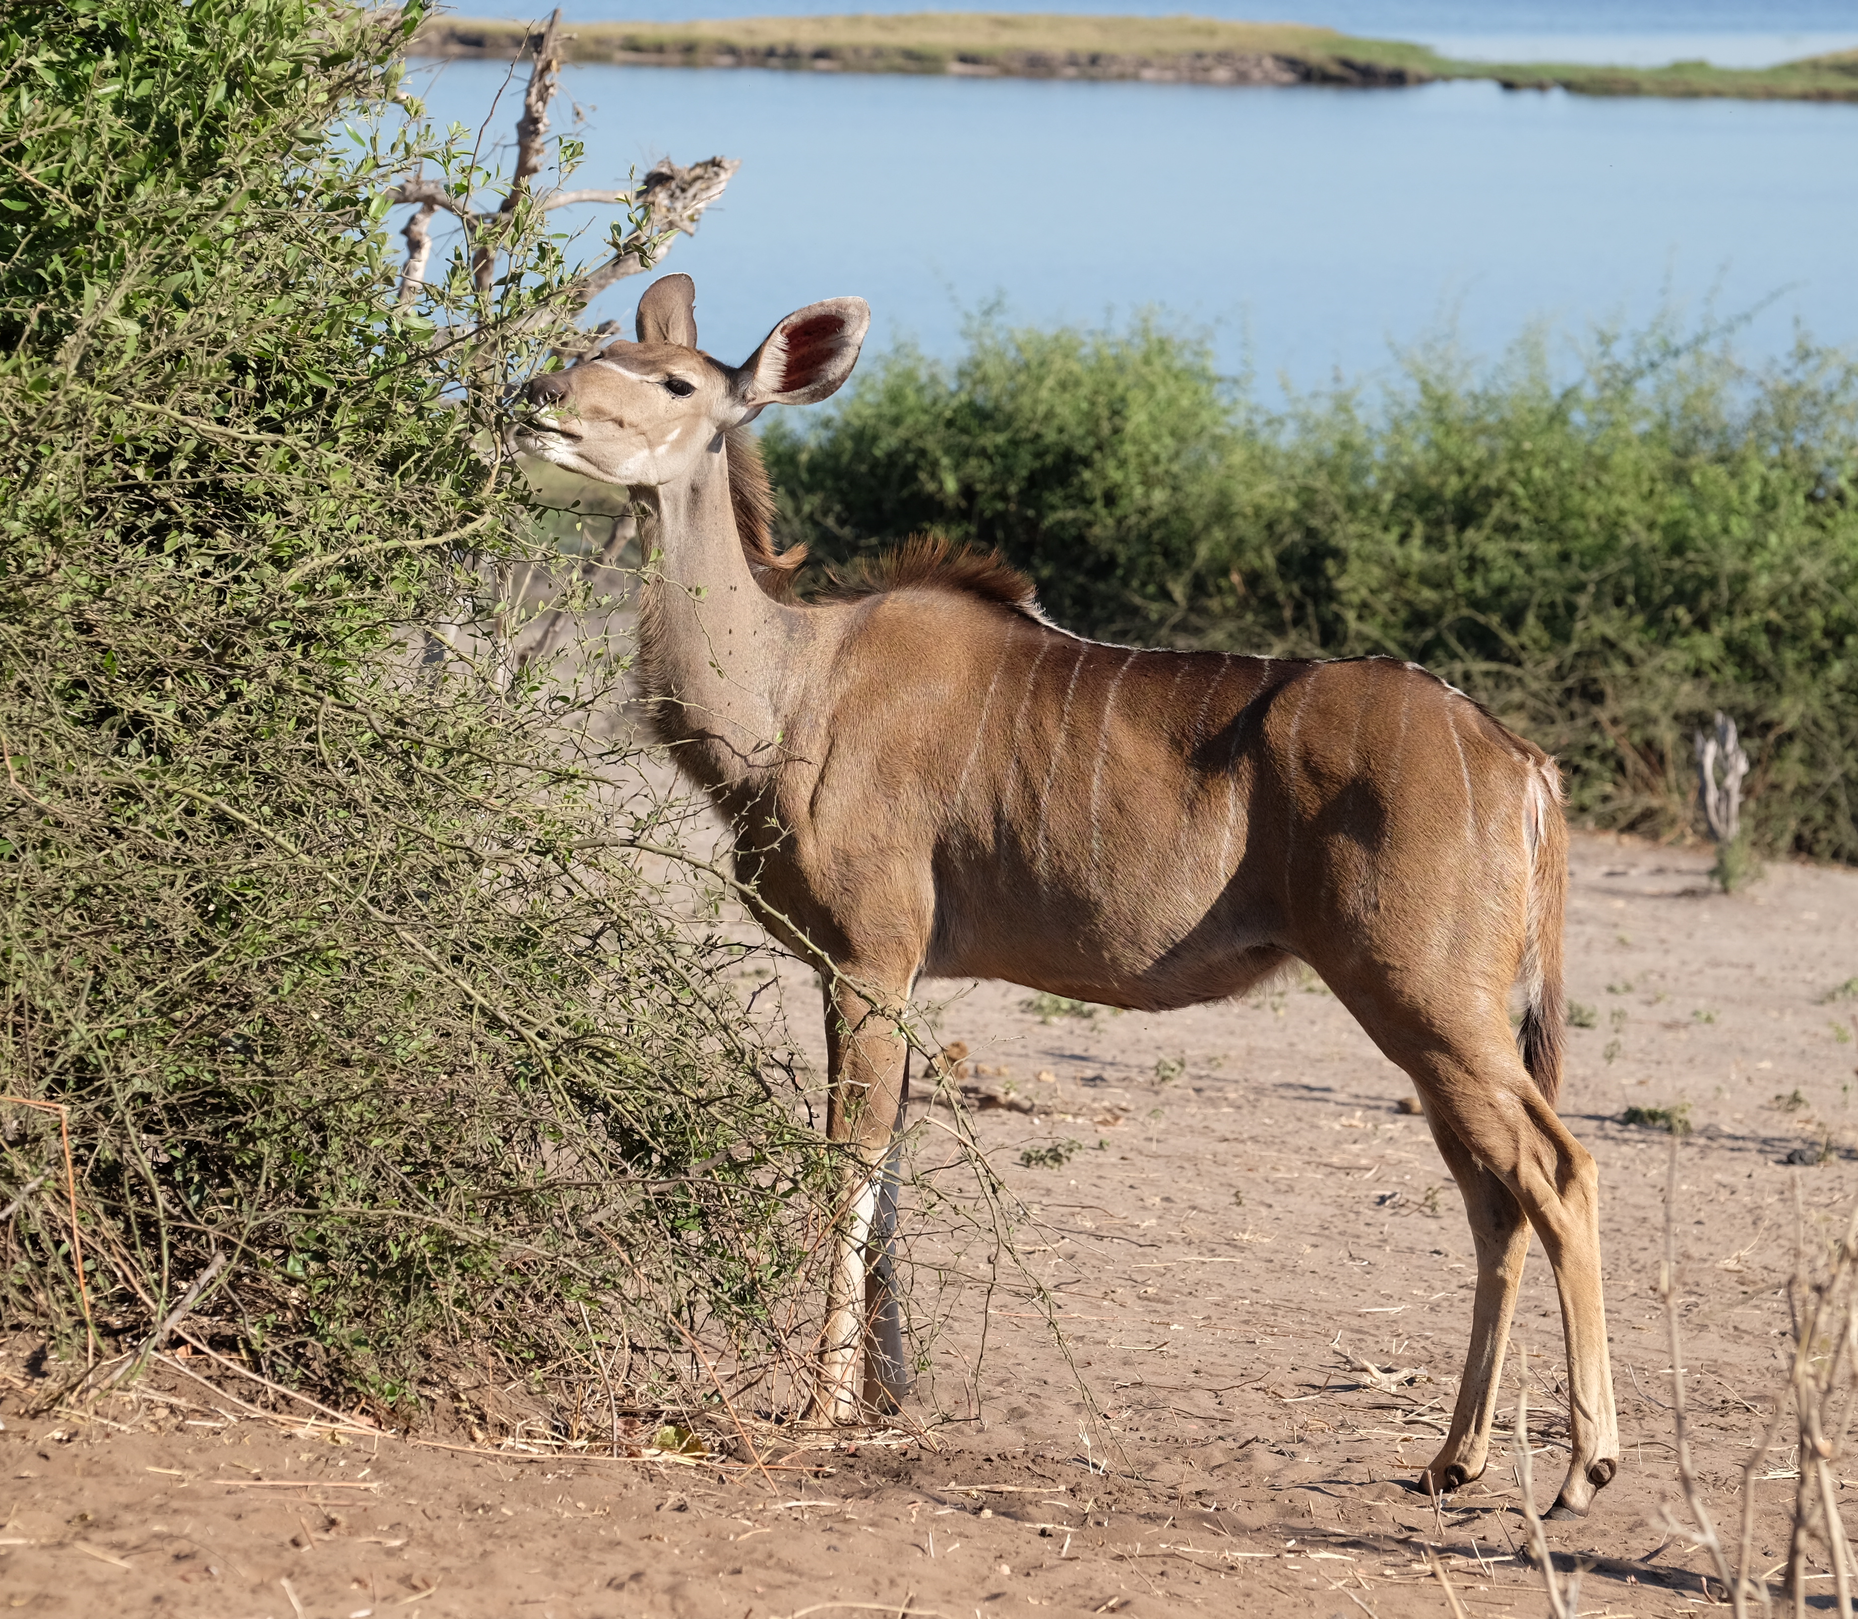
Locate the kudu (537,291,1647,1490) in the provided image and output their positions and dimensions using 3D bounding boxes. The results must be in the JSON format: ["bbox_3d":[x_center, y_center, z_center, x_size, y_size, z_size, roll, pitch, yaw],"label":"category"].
[{"bbox_3d":[0.191,0.106,14.856,1.735,1.723,0.440,2,5,25],"label":"kudu"}]

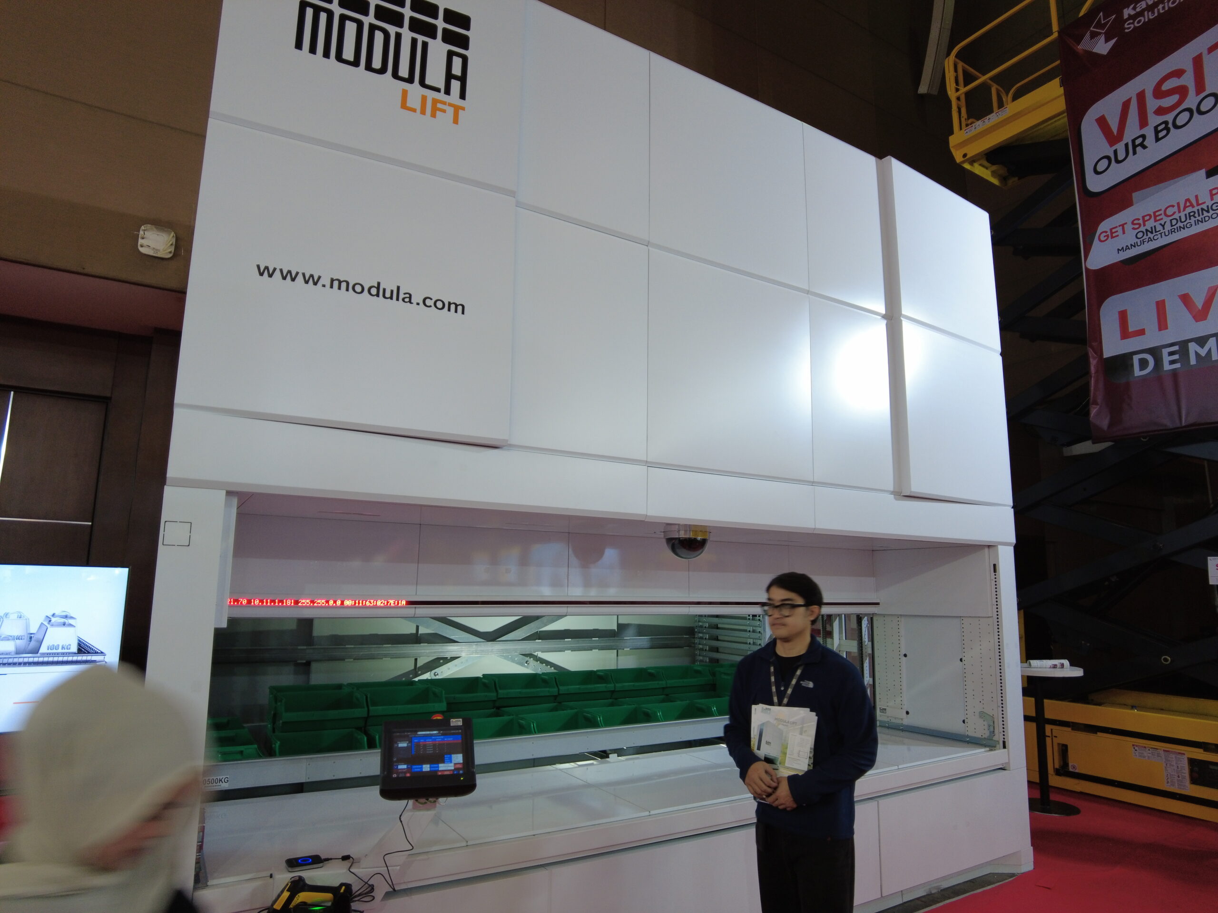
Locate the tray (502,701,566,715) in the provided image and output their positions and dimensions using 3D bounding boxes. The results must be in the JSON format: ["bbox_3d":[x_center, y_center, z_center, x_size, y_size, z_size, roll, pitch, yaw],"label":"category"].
[{"bbox_3d":[-0.423,1.622,4.264,0.400,0.168,0.238,7,-12,-30],"label":"tray"}]

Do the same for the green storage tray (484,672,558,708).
[{"bbox_3d":[-0.544,1.449,4.355,0.400,0.150,0.240,7,-11,-30],"label":"green storage tray"}]

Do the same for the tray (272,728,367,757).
[{"bbox_3d":[-1.415,1.453,3.415,0.400,0.168,0.238,7,-12,-30],"label":"tray"}]

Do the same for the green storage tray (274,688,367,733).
[{"bbox_3d":[-1.459,1.284,3.572,0.400,0.150,0.240,7,-11,-30],"label":"green storage tray"}]

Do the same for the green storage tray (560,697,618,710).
[{"bbox_3d":[-0.069,1.600,4.313,0.400,0.150,0.240,7,-11,-30],"label":"green storage tray"}]

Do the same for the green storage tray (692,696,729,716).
[{"bbox_3d":[0.741,1.652,4.513,0.400,0.150,0.240,7,-11,-30],"label":"green storage tray"}]

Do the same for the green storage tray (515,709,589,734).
[{"bbox_3d":[-0.291,1.587,4.057,0.400,0.168,0.238,7,-12,-30],"label":"green storage tray"}]

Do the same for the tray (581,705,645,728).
[{"bbox_3d":[0.068,1.631,4.262,0.400,0.168,0.238,7,-12,-30],"label":"tray"}]

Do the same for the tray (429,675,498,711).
[{"bbox_3d":[-0.892,1.408,4.156,0.400,0.150,0.240,7,-11,-30],"label":"tray"}]

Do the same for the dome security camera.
[{"bbox_3d":[0.422,0.486,3.823,0.250,0.155,0.250,1,-10,0],"label":"dome security camera"}]

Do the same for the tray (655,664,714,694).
[{"bbox_3d":[0.522,1.622,5.113,0.400,0.168,0.238,7,-12,-30],"label":"tray"}]

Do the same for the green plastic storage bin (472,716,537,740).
[{"bbox_3d":[-0.639,1.489,3.725,0.400,0.150,0.240,7,-11,-30],"label":"green plastic storage bin"}]

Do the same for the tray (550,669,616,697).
[{"bbox_3d":[-0.196,1.490,4.554,0.400,0.150,0.240,7,-11,-30],"label":"tray"}]

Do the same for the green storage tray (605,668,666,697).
[{"bbox_3d":[0.155,1.578,4.903,0.400,0.168,0.238,7,-12,-30],"label":"green storage tray"}]

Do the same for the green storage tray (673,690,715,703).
[{"bbox_3d":[0.627,1.683,4.710,0.400,0.150,0.240,7,-11,-30],"label":"green storage tray"}]

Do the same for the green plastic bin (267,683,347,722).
[{"bbox_3d":[-1.650,1.362,3.873,0.400,0.168,0.238,7,-12,-30],"label":"green plastic bin"}]

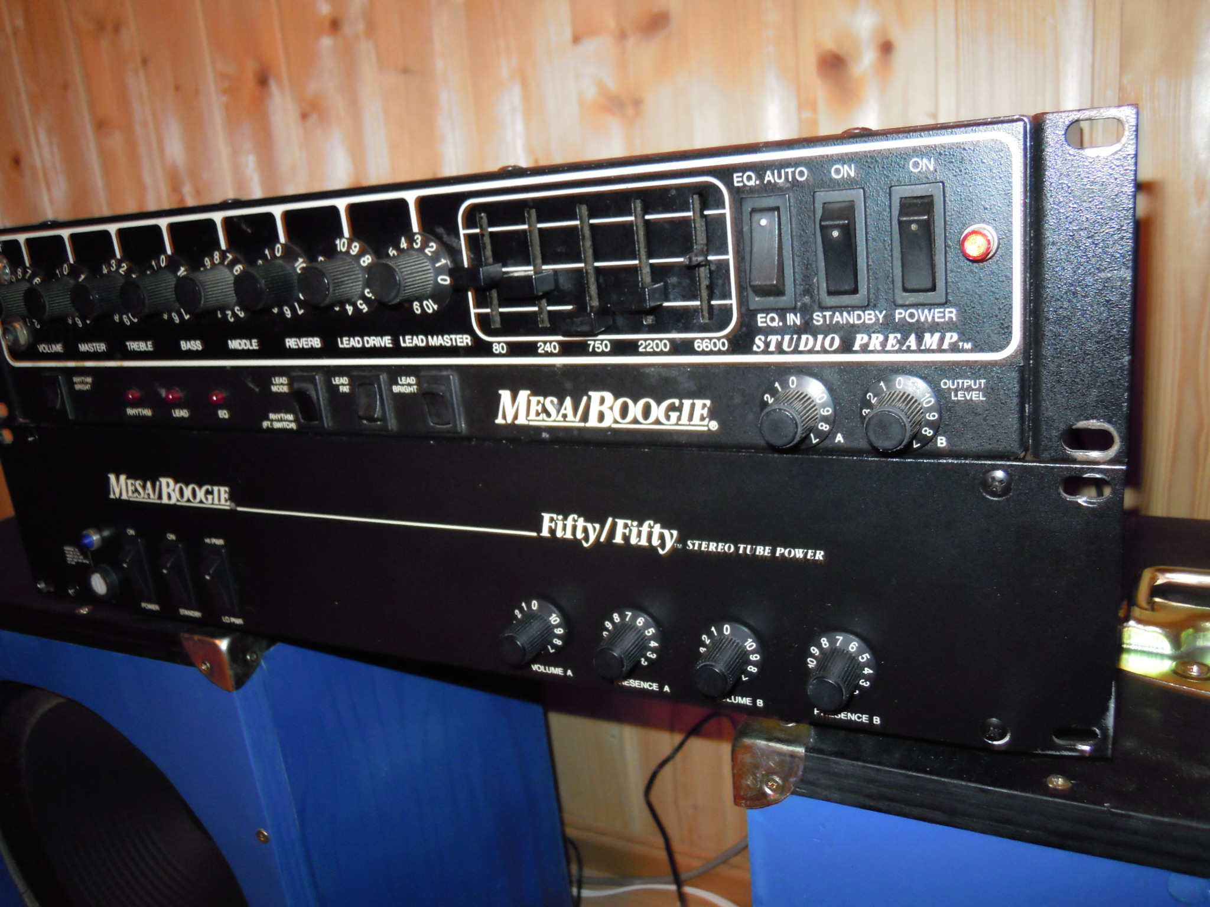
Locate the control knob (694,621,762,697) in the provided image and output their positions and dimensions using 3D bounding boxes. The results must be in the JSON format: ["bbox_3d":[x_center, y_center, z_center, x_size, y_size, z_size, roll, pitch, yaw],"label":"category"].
[{"bbox_3d":[0.038,0.068,0.315,0.022,0.022,0.019,2,18,27],"label":"control knob"}]

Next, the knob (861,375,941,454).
[{"bbox_3d":[0.078,-0.009,0.263,0.022,0.022,0.019,2,17,27],"label":"knob"}]

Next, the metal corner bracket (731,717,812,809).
[{"bbox_3d":[0.059,0.100,0.325,0.025,0.025,0.030,2,18,27],"label":"metal corner bracket"}]

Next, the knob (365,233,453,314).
[{"bbox_3d":[-0.066,-0.057,0.320,0.028,0.028,0.019,2,17,27],"label":"knob"}]

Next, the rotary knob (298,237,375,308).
[{"bbox_3d":[-0.094,-0.059,0.340,0.028,0.028,0.019,2,18,27],"label":"rotary knob"}]

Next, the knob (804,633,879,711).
[{"bbox_3d":[0.069,0.067,0.293,0.022,0.022,0.019,2,17,27],"label":"knob"}]

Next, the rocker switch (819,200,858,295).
[{"bbox_3d":[0.063,-0.055,0.263,0.009,0.025,0.007,2,17,27],"label":"rocker switch"}]

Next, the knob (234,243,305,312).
[{"bbox_3d":[-0.119,-0.059,0.347,0.028,0.028,0.019,2,17,27],"label":"knob"}]

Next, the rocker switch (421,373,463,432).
[{"bbox_3d":[-0.059,-0.017,0.345,0.015,0.021,0.005,2,18,27],"label":"rocker switch"}]

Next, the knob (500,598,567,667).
[{"bbox_3d":[-0.027,0.065,0.342,0.022,0.022,0.019,2,17,27],"label":"knob"}]

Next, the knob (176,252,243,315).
[{"bbox_3d":[-0.146,-0.060,0.361,0.028,0.028,0.019,2,17,27],"label":"knob"}]

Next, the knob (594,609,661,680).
[{"bbox_3d":[0.006,0.067,0.331,0.022,0.022,0.019,2,18,27],"label":"knob"}]

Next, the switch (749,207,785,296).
[{"bbox_3d":[0.045,-0.056,0.275,0.008,0.025,0.007,2,18,27],"label":"switch"}]

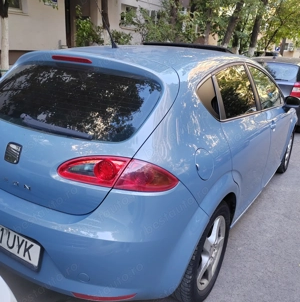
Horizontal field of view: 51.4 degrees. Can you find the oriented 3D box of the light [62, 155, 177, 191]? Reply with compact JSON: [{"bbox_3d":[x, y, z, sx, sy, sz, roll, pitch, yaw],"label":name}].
[{"bbox_3d":[-0.144,0.075,1.325,0.520,0.137,0.130,6,18,7],"label":"light"}]

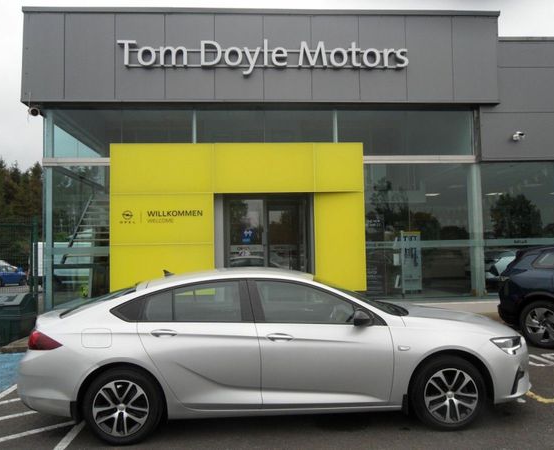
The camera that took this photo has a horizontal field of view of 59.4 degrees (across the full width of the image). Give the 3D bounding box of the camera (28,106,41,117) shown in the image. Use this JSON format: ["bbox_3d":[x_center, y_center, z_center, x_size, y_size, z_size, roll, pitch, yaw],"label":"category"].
[{"bbox_3d":[-5.859,-2.747,11.725,0.220,0.200,0.280,1,6,-27],"label":"camera"}]

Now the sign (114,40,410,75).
[{"bbox_3d":[-0.275,-4.018,11.676,6.972,0.907,0.180,-1,-3,-3],"label":"sign"}]

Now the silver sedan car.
[{"bbox_3d":[-0.025,1.161,5.078,4.900,1.455,1.920,-1,-3,-4],"label":"silver sedan car"}]

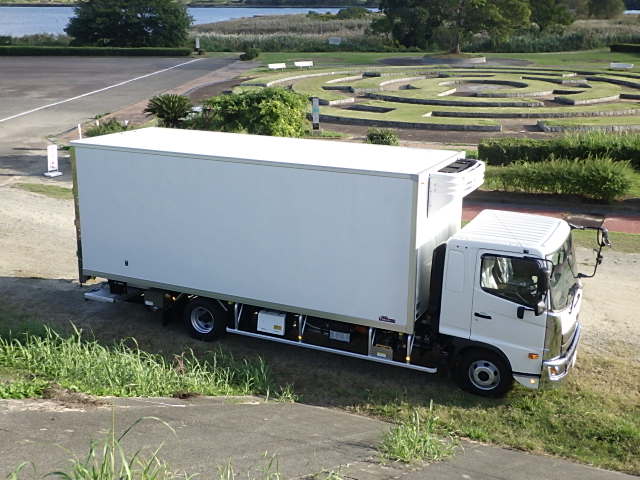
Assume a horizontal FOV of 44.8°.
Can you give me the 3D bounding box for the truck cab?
[{"bbox_3d":[3.086,0.931,12.320,1.750,2.370,2.160,8,18,25],"label":"truck cab"}]

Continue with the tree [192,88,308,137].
[{"bbox_3d":[-3.181,-5.998,35.823,5.200,2.050,3.700,0,17,0],"label":"tree"}]

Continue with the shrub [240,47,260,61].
[{"bbox_3d":[-7.150,-19.152,79.480,2.000,1.400,1.900,0,17,0],"label":"shrub"}]

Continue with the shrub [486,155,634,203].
[{"bbox_3d":[7.571,-2.083,24.768,4.350,1.000,1.400,8,19,25],"label":"shrub"}]

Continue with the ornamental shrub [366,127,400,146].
[{"bbox_3d":[2.697,-4.429,32.969,1.330,0.680,1.200,0,17,0],"label":"ornamental shrub"}]

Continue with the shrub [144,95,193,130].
[{"bbox_3d":[-7.132,-5.999,36.654,2.150,1.600,2.100,0,17,0],"label":"shrub"}]

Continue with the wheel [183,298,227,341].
[{"bbox_3d":[-2.062,1.411,14.018,0.800,0.800,0.250,8,18,25],"label":"wheel"}]

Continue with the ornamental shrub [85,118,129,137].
[{"bbox_3d":[-9.727,-5.151,35.342,2.000,0.780,1.600,0,17,0],"label":"ornamental shrub"}]

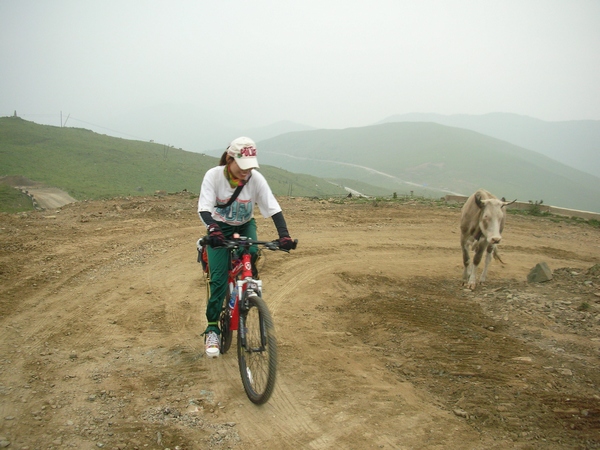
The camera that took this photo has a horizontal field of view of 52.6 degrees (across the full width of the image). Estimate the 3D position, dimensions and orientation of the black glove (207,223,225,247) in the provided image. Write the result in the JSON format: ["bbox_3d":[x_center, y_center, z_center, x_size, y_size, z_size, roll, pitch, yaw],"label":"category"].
[{"bbox_3d":[-0.542,0.064,3.900,0.110,0.140,0.140,-2,7,-20],"label":"black glove"}]

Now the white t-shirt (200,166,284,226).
[{"bbox_3d":[-0.423,-0.192,4.240,0.540,0.440,0.400,-2,7,-15],"label":"white t-shirt"}]

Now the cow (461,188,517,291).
[{"bbox_3d":[2.354,0.133,7.700,0.560,1.170,1.800,2,7,17],"label":"cow"}]

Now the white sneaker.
[{"bbox_3d":[-0.632,0.866,4.380,0.100,0.125,0.265,-2,7,-13],"label":"white sneaker"}]

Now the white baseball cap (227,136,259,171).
[{"bbox_3d":[-0.378,-0.480,4.020,0.180,0.150,0.265,-4,33,-33],"label":"white baseball cap"}]

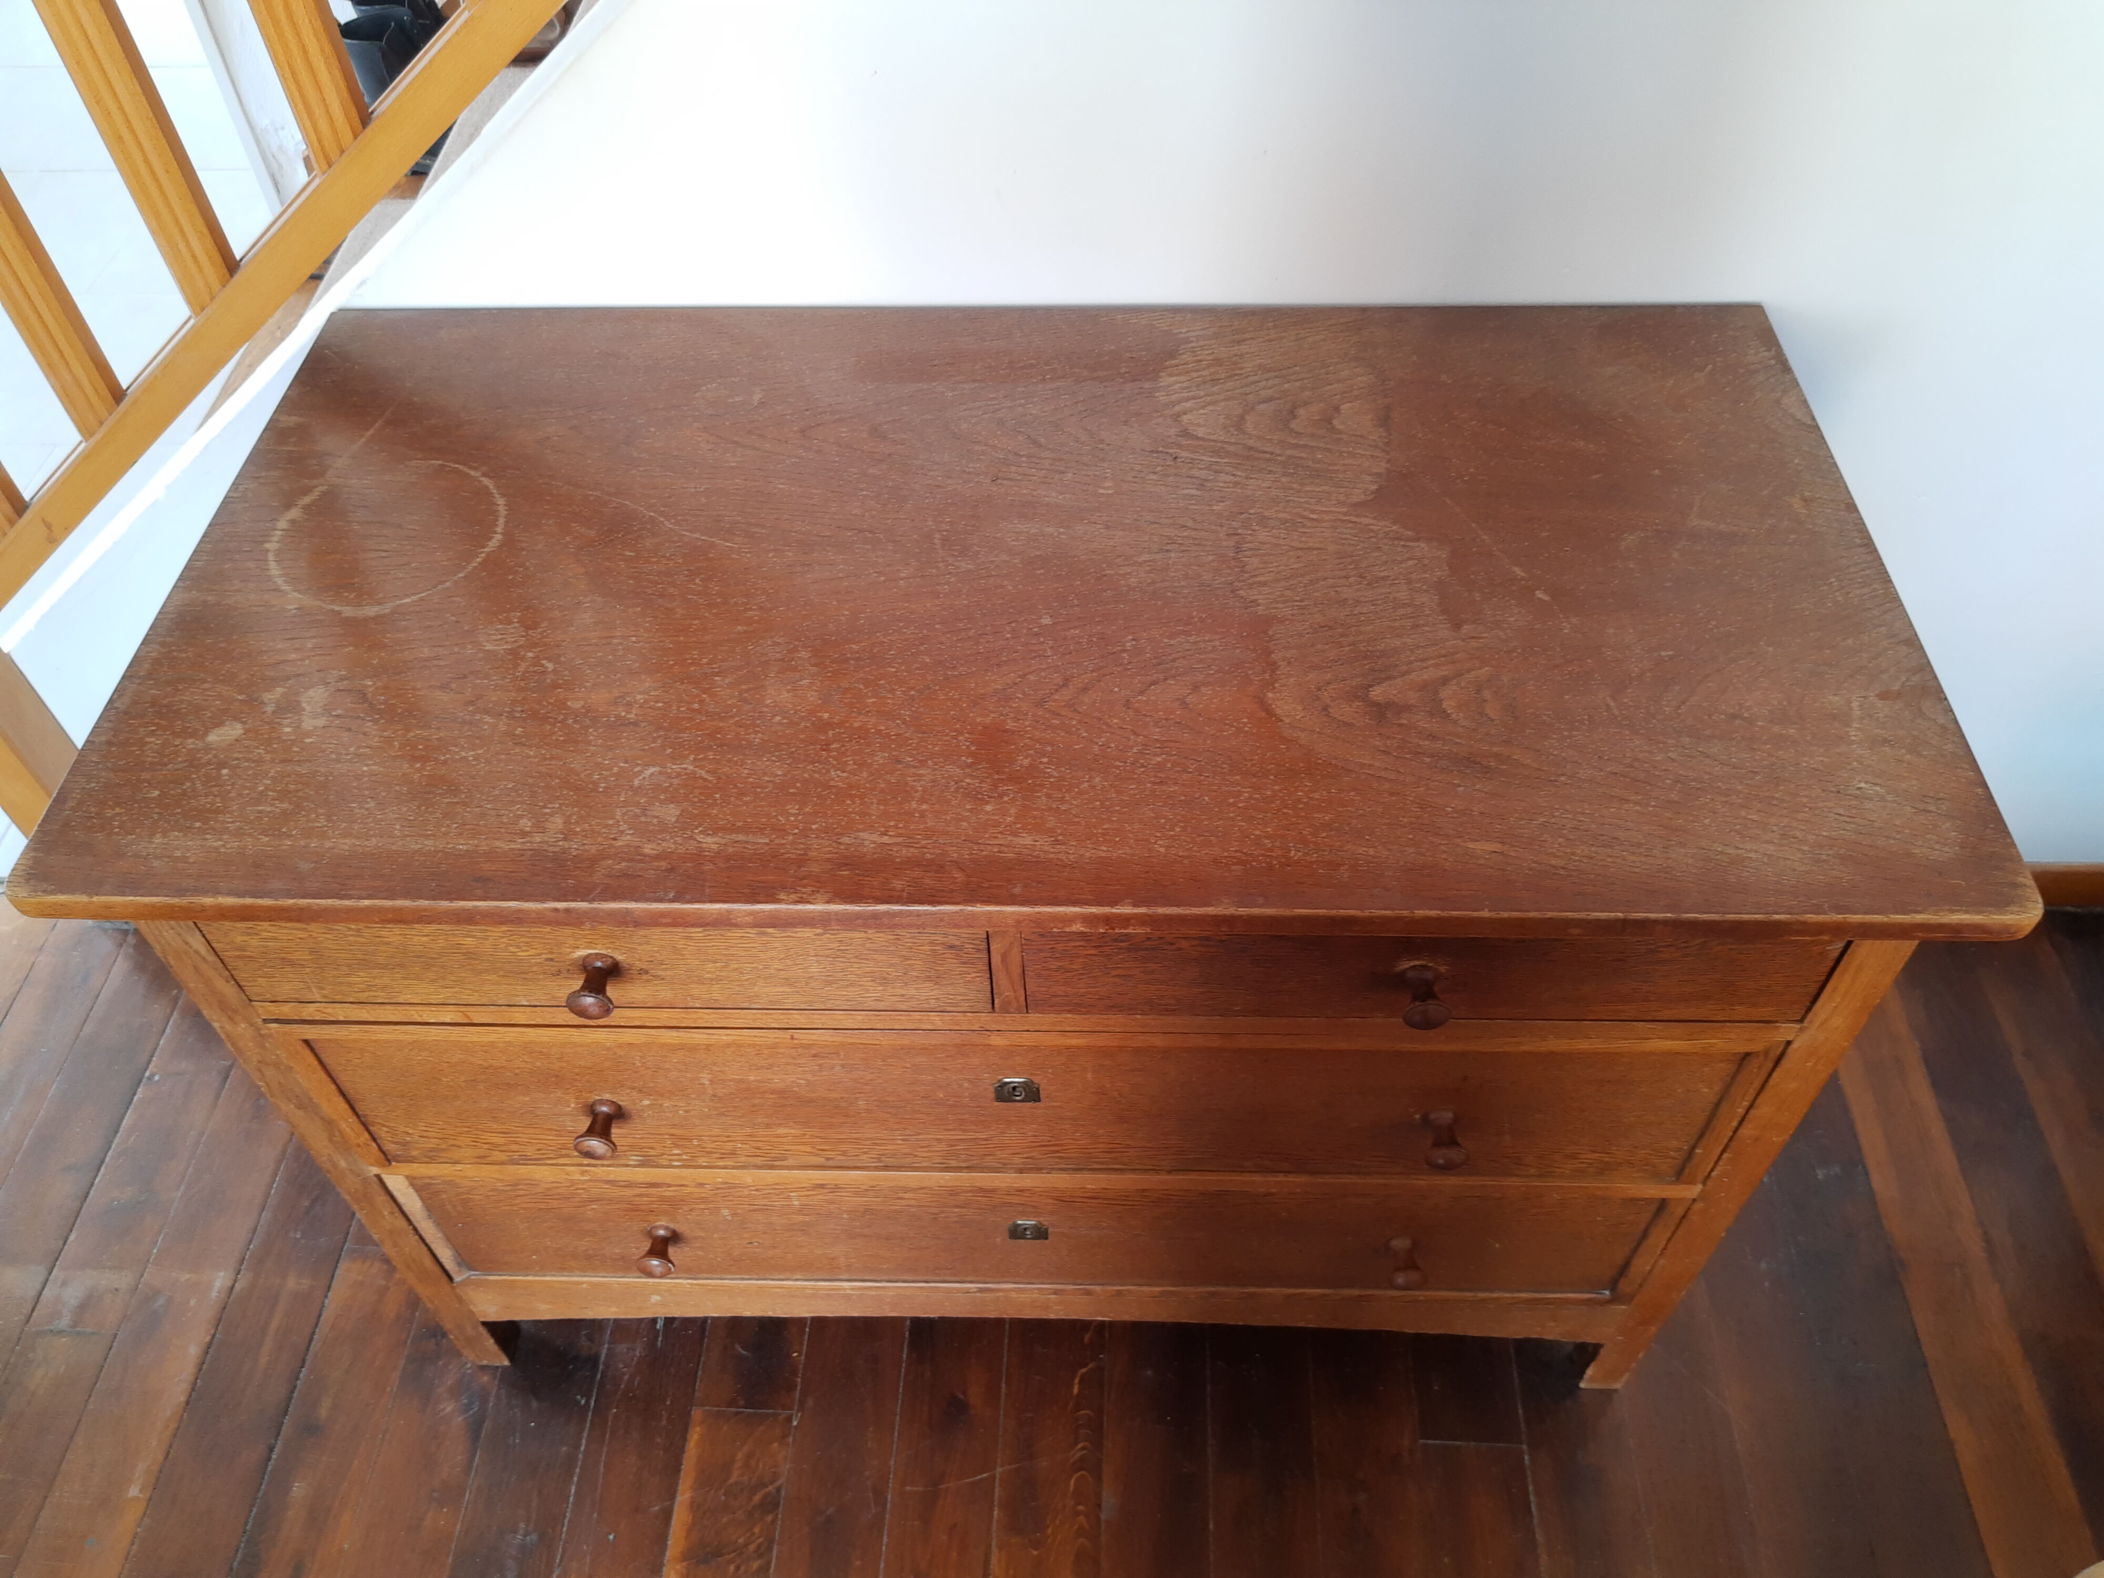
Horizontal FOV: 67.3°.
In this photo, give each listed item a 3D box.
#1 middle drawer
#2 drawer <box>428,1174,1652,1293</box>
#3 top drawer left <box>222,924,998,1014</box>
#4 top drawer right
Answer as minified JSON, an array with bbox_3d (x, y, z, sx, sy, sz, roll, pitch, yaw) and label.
[{"bbox_3d":[-0.014,0.044,1.201,0.949,0.194,0.469,0,49,2],"label":"middle drawer"},{"bbox_3d":[-0.009,0.176,1.353,0.934,0.188,0.469,0,49,2],"label":"drawer"},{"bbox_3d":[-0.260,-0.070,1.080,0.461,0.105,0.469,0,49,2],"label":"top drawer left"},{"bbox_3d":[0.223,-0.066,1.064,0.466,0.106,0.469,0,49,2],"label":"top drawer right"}]

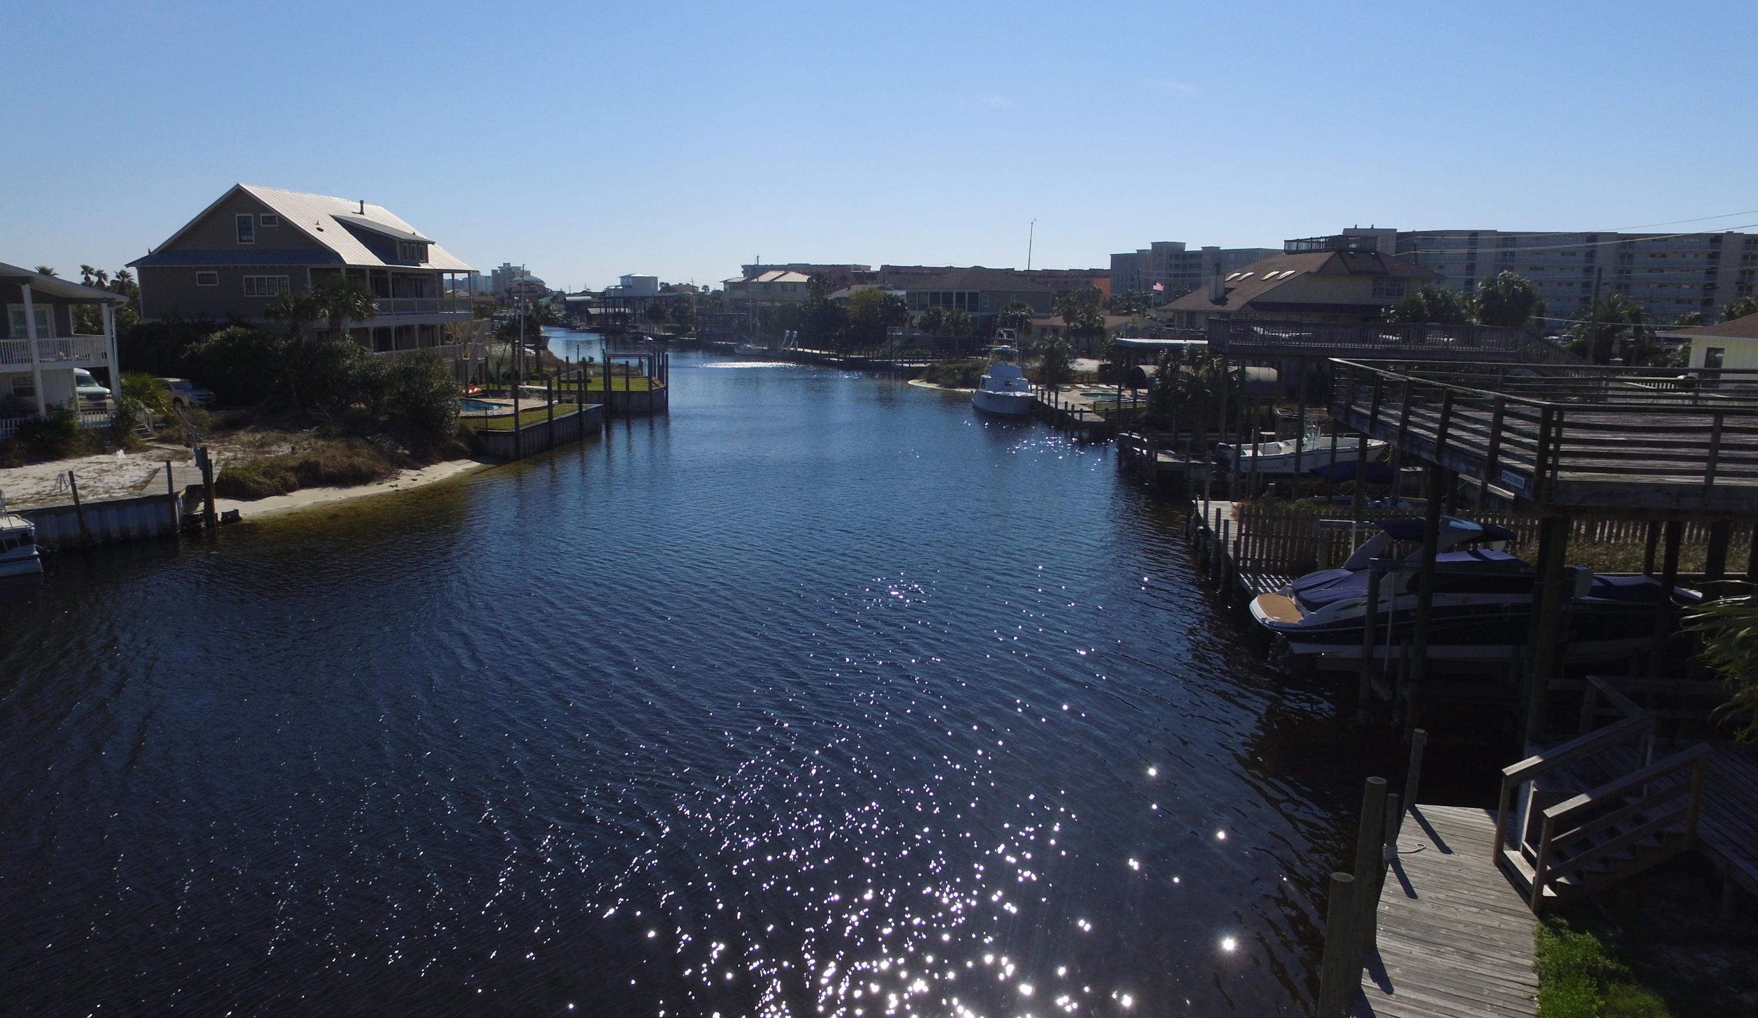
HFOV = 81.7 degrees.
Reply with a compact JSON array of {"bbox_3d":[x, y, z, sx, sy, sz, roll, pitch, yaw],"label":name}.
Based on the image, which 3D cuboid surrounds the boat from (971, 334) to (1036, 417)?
[{"bbox_3d":[9.162,-10.238,76.158,3.700,5.700,9.800,-1,12,-9],"label":"boat"}]

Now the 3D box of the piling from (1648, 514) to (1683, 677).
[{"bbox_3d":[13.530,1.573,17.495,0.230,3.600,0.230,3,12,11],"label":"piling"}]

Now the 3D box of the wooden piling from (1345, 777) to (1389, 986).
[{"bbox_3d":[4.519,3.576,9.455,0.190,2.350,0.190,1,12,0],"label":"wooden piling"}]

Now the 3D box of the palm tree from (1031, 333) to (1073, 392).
[{"bbox_3d":[13.595,-11.485,79.274,3.300,4.303,3.300,0,11,0],"label":"palm tree"}]

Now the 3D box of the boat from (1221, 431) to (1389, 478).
[{"bbox_3d":[15.218,-1.940,36.520,6.100,1.750,2.300,2,12,5],"label":"boat"}]

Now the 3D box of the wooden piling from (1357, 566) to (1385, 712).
[{"bbox_3d":[9.418,2.518,19.320,0.190,3.065,0.190,3,12,11],"label":"wooden piling"}]

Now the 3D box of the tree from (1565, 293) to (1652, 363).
[{"bbox_3d":[44.191,-10.215,62.134,4.900,5.800,4.900,1,12,0],"label":"tree"}]

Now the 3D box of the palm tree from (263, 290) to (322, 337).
[{"bbox_3d":[-30.422,-8.531,52.914,3.100,5.500,3.100,1,12,0],"label":"palm tree"}]

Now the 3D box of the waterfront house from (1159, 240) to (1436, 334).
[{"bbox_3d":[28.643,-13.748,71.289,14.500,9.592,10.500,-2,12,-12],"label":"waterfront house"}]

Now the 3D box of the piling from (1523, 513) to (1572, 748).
[{"bbox_3d":[9.308,1.719,14.123,0.250,3.374,0.250,3,12,11],"label":"piling"}]

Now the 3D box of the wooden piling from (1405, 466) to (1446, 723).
[{"bbox_3d":[8.657,1.473,16.204,0.230,4.800,0.230,1,12,0],"label":"wooden piling"}]

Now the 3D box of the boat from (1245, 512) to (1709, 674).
[{"bbox_3d":[10.607,1.581,18.518,7.700,2.750,2.550,2,12,8],"label":"boat"}]

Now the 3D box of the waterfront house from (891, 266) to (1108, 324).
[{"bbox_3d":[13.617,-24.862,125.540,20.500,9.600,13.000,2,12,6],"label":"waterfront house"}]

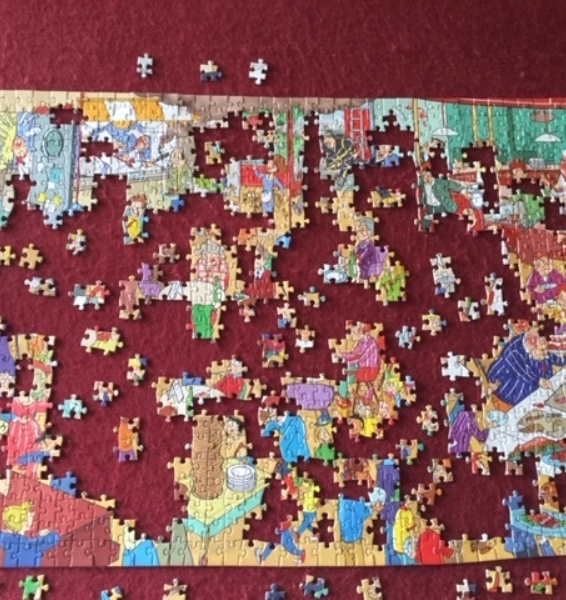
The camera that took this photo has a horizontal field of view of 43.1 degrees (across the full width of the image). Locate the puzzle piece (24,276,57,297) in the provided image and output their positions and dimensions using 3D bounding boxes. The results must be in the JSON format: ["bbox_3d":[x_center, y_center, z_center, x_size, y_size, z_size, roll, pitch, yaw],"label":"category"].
[{"bbox_3d":[-0.242,-0.014,0.715,0.033,0.002,0.018,7,76,-1],"label":"puzzle piece"}]

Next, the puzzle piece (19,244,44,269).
[{"bbox_3d":[-0.254,-0.044,0.726,0.022,0.002,0.026,10,76,-1],"label":"puzzle piece"}]

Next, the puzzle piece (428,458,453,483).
[{"bbox_3d":[0.152,0.166,0.695,0.024,0.002,0.022,0,76,-3],"label":"puzzle piece"}]

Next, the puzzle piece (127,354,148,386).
[{"bbox_3d":[-0.143,0.068,0.700,0.017,0.003,0.031,5,76,-2],"label":"puzzle piece"}]

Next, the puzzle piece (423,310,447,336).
[{"bbox_3d":[0.154,0.023,0.729,0.025,0.002,0.028,2,76,-2],"label":"puzzle piece"}]

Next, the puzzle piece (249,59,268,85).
[{"bbox_3d":[-0.027,-0.251,0.787,0.018,0.002,0.032,7,76,-1],"label":"puzzle piece"}]

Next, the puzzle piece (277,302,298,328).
[{"bbox_3d":[0.004,0.015,0.720,0.020,0.002,0.025,0,76,-3],"label":"puzzle piece"}]

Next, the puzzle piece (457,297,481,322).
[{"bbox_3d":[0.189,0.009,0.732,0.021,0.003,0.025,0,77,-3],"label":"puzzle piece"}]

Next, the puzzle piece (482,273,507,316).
[{"bbox_3d":[0.218,-0.006,0.741,0.028,0.002,0.046,3,77,-2],"label":"puzzle piece"}]

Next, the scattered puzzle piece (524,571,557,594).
[{"bbox_3d":[0.241,0.265,0.672,0.032,0.002,0.020,1,76,-3],"label":"scattered puzzle piece"}]

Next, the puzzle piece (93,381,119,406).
[{"bbox_3d":[-0.172,0.091,0.696,0.023,0.002,0.024,3,76,-2],"label":"puzzle piece"}]

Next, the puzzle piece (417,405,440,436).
[{"bbox_3d":[0.141,0.118,0.702,0.022,0.002,0.030,1,76,-3],"label":"puzzle piece"}]

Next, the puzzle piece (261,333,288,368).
[{"bbox_3d":[-0.010,0.050,0.714,0.030,0.002,0.033,1,76,-3],"label":"puzzle piece"}]

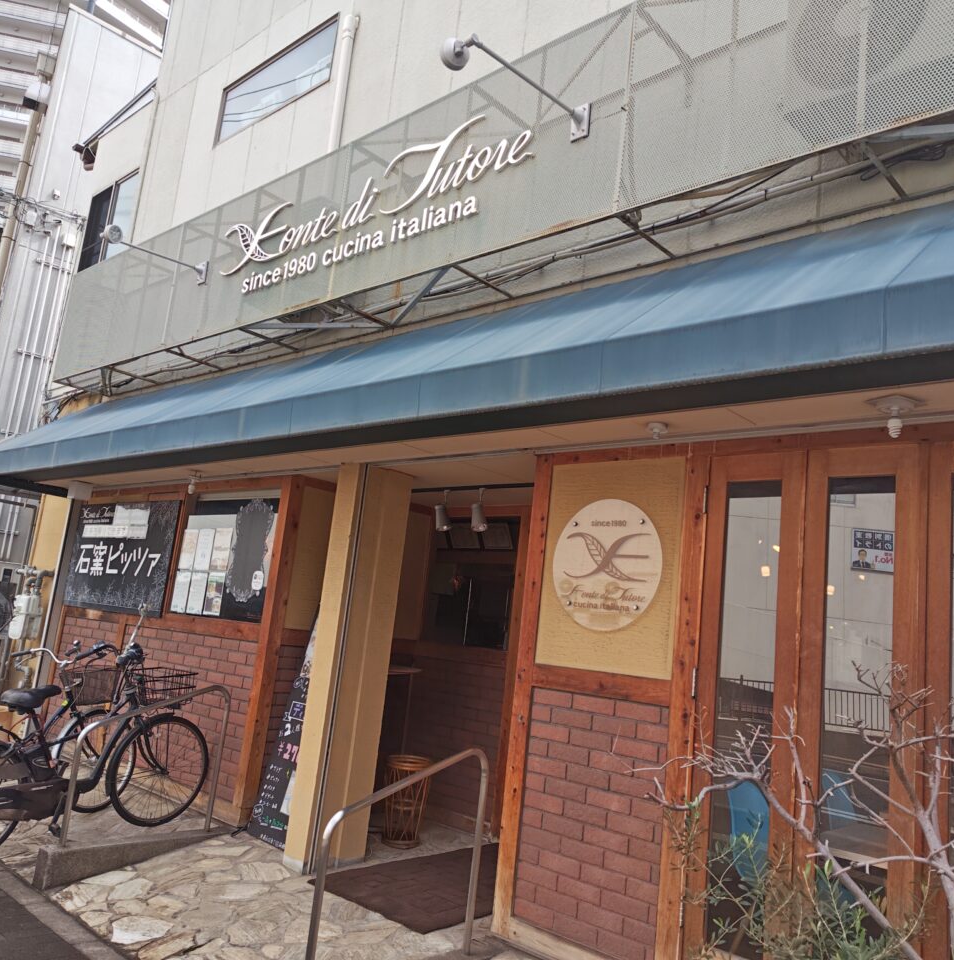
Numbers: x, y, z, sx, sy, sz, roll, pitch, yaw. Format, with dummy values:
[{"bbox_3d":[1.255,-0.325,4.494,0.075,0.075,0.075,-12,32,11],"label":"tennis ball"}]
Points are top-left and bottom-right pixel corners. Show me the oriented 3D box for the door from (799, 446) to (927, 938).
[{"bbox_3d":[1.344,0.881,2.986,0.420,2.060,0.050,-3,-14,42],"label":"door"}]

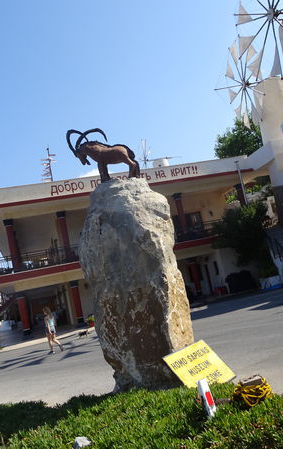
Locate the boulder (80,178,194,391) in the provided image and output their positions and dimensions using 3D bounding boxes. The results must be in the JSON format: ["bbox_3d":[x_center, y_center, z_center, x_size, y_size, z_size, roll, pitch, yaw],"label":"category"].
[{"bbox_3d":[-0.090,1.077,7.450,1.750,3.650,1.300,-11,-8,-2],"label":"boulder"}]

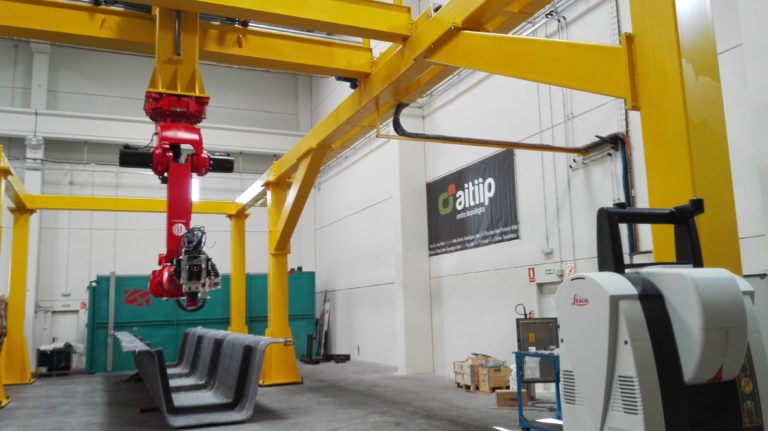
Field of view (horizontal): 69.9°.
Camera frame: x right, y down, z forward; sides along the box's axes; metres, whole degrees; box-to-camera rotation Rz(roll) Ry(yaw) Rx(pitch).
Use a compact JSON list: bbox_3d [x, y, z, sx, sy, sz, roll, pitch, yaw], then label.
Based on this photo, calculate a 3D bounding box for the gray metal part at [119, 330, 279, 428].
[{"bbox_3d":[-4.611,3.227,12.137,2.306,1.220,8.645,2,-9,-26],"label":"gray metal part"}]

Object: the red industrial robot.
[{"bbox_3d":[-2.450,-0.194,6.505,1.305,2.630,0.891,2,-9,-23],"label":"red industrial robot"}]

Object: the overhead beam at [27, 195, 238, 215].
[{"bbox_3d":[-7.524,-0.321,16.794,5.985,0.430,0.285,1,-9,-20],"label":"overhead beam"}]

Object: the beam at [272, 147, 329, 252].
[{"bbox_3d":[-2.001,-0.254,12.420,0.330,0.400,3.627,2,-41,-26],"label":"beam"}]

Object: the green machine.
[{"bbox_3d":[-6.175,3.623,19.126,7.015,3.040,2.139,1,-9,-20],"label":"green machine"}]

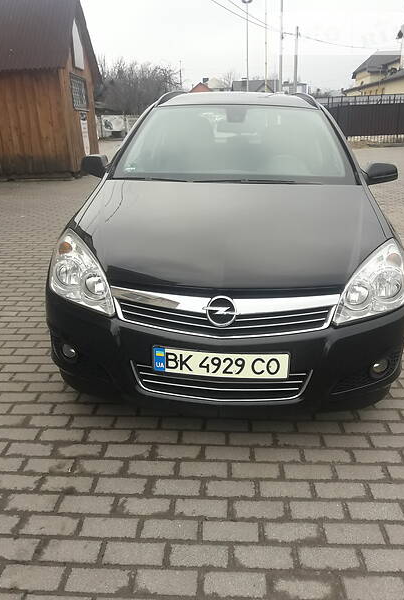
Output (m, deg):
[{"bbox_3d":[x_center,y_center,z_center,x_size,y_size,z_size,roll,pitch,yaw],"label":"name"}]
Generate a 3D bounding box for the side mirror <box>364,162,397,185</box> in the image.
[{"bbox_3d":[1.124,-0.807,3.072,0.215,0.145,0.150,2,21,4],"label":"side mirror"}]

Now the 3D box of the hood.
[{"bbox_3d":[0.127,-0.345,2.295,1.480,0.300,1.090,2,21,4],"label":"hood"}]

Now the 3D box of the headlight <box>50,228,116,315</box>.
[{"bbox_3d":[-0.508,-0.145,2.170,0.370,0.250,0.530,2,21,4],"label":"headlight"}]

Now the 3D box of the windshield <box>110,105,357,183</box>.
[{"bbox_3d":[0.205,-0.979,3.015,1.380,0.440,0.870,2,21,4],"label":"windshield"}]

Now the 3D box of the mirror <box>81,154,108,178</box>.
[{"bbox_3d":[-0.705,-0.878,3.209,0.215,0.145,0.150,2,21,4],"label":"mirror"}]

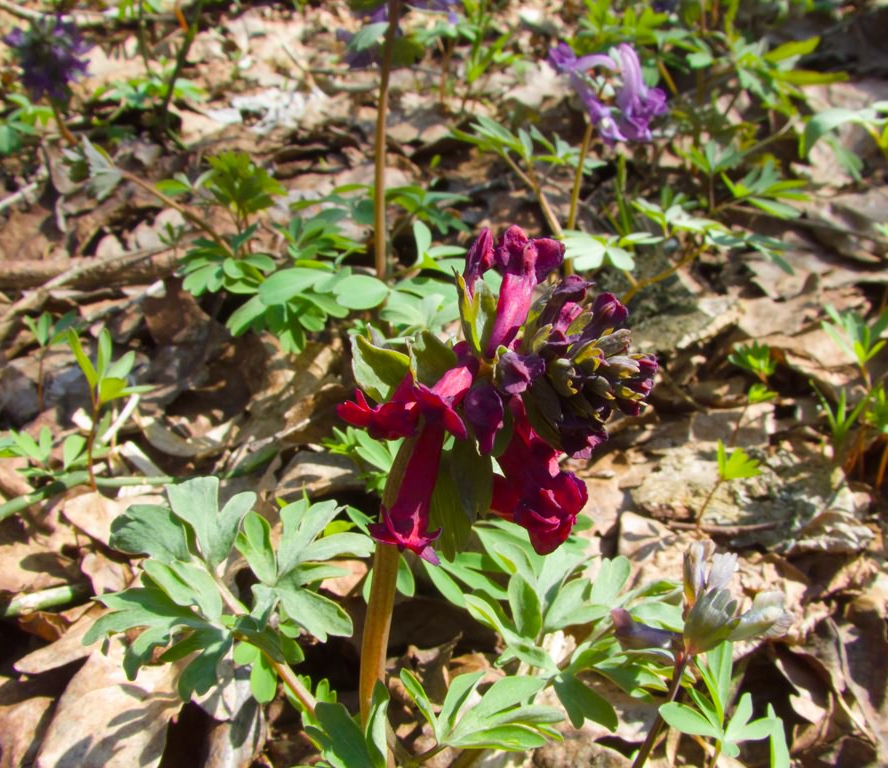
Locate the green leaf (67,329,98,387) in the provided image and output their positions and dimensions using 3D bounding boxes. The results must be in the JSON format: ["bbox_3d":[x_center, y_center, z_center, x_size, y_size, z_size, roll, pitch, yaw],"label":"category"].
[{"bbox_3d":[-0.120,-0.008,0.236,0.005,0.024,0.003,-15,40,-16],"label":"green leaf"}]

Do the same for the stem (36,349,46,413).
[{"bbox_3d":[-0.170,0.000,0.300,0.003,0.034,0.003,18,36,-14],"label":"stem"}]

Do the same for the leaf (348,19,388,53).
[{"bbox_3d":[-0.027,-0.125,0.255,0.016,0.005,0.009,-36,83,-11],"label":"leaf"}]

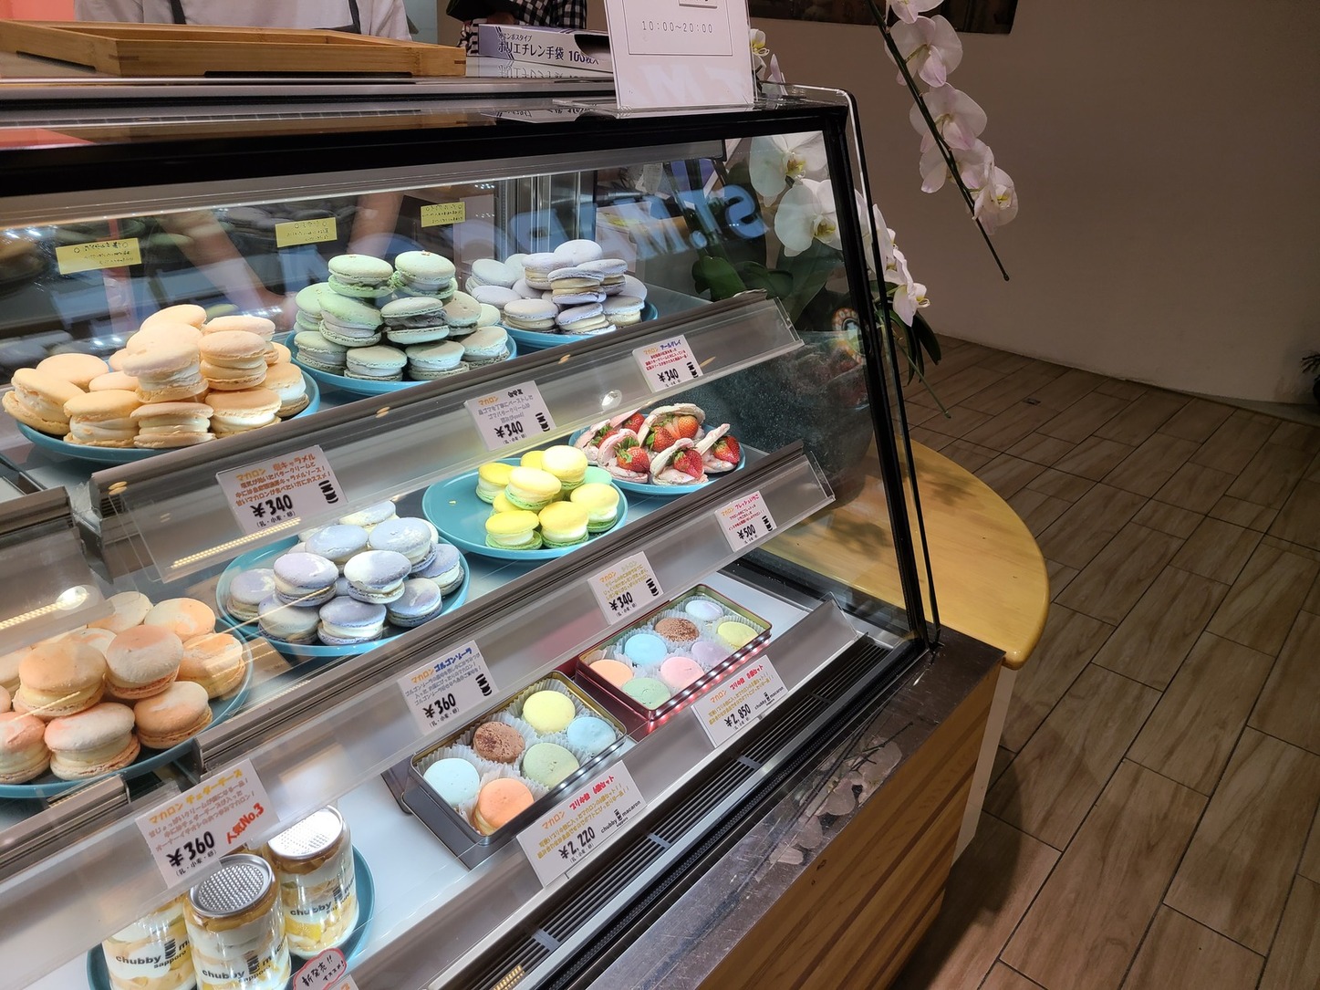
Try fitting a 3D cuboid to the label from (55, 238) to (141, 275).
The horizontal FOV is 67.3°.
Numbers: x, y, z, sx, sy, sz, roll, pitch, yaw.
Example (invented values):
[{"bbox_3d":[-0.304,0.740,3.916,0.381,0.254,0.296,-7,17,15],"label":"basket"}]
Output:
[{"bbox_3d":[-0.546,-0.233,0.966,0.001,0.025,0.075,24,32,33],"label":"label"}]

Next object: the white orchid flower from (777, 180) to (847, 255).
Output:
[{"bbox_3d":[0.199,-0.348,1.247,0.110,0.100,0.050,-2,27,-13],"label":"white orchid flower"}]

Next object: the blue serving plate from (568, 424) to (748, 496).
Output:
[{"bbox_3d":[-0.004,-0.049,1.253,0.224,0.022,0.224,4,26,-2],"label":"blue serving plate"}]

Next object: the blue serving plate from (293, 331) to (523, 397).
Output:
[{"bbox_3d":[-0.252,-0.140,0.981,0.224,0.022,0.224,4,26,-2],"label":"blue serving plate"}]

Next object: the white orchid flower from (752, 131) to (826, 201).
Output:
[{"bbox_3d":[0.170,-0.424,1.260,0.110,0.105,0.050,-3,27,-14],"label":"white orchid flower"}]

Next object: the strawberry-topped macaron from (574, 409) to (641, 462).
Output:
[{"bbox_3d":[-0.064,-0.071,1.222,0.068,0.056,0.072,24,32,33],"label":"strawberry-topped macaron"}]

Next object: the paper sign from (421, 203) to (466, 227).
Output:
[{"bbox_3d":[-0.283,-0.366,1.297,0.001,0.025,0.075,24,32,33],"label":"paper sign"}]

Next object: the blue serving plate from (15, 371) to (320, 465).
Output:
[{"bbox_3d":[-0.400,-0.073,0.821,0.224,0.022,0.224,4,26,-2],"label":"blue serving plate"}]

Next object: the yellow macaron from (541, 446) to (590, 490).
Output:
[{"bbox_3d":[-0.106,-0.030,1.107,0.052,0.029,0.052,4,36,-3],"label":"yellow macaron"}]

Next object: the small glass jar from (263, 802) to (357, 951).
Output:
[{"bbox_3d":[-0.293,0.322,0.832,0.071,0.109,0.071,4,26,-2],"label":"small glass jar"}]

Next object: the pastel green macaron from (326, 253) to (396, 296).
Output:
[{"bbox_3d":[-0.284,-0.208,0.940,0.061,0.030,0.061,28,31,32],"label":"pastel green macaron"}]

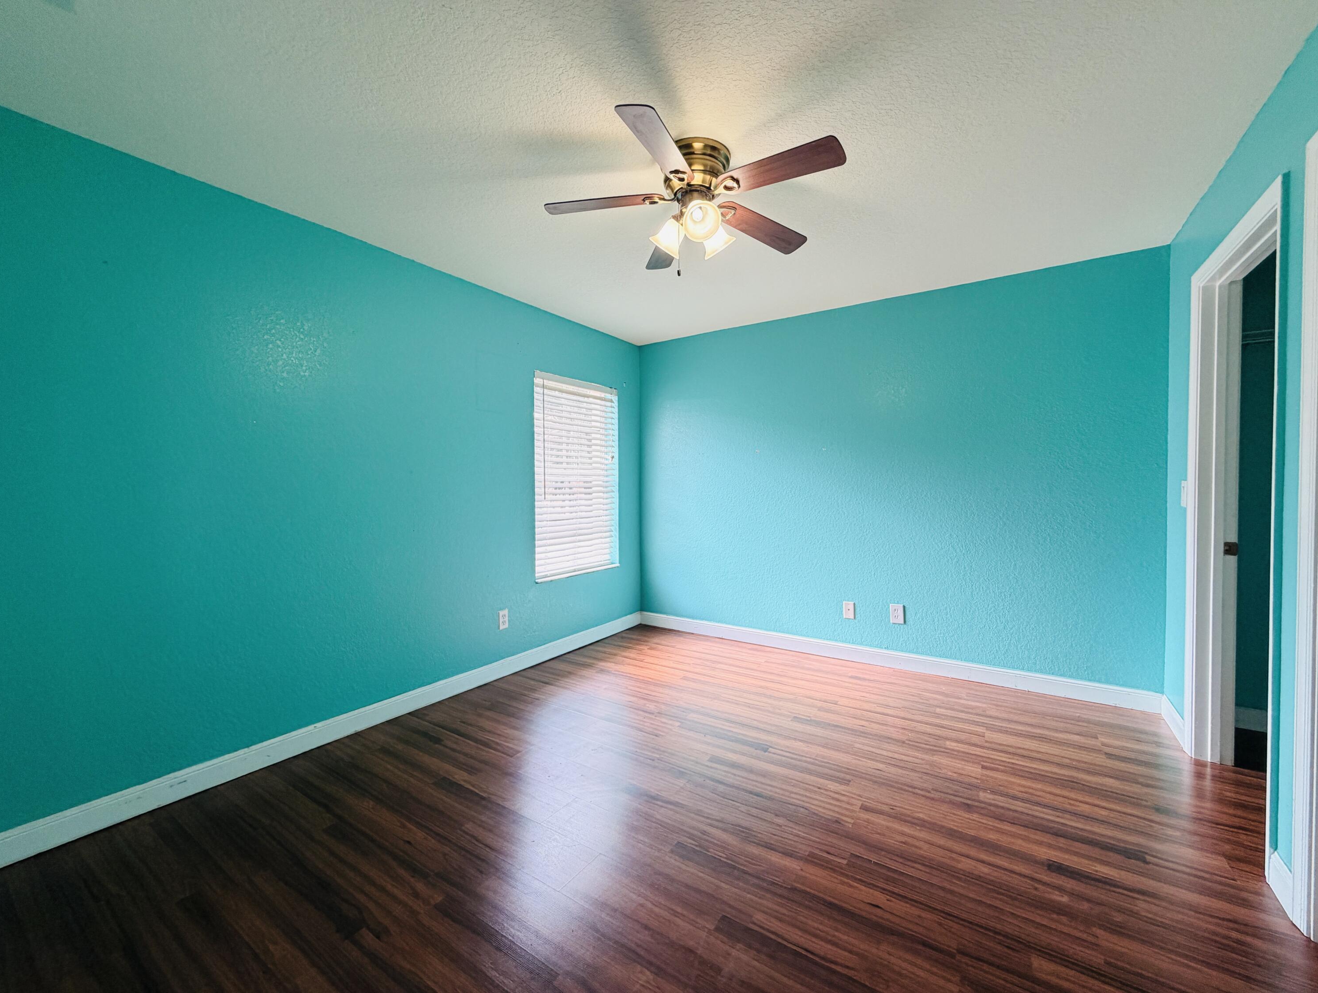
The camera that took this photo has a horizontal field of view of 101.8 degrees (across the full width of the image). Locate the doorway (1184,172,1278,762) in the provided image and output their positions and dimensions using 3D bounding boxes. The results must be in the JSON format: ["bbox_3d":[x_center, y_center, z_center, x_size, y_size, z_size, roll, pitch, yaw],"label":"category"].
[{"bbox_3d":[2.159,0.108,1.955,0.145,2.128,0.969,1,2,34],"label":"doorway"}]

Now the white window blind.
[{"bbox_3d":[-0.618,-0.156,4.031,0.075,1.420,0.895,1,2,34],"label":"white window blind"}]

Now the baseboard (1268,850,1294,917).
[{"bbox_3d":[1.792,1.128,1.541,0.018,0.112,0.171,1,2,34],"label":"baseboard"}]

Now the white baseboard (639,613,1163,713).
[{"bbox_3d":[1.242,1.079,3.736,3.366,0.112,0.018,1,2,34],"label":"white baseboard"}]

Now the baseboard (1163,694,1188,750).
[{"bbox_3d":[2.505,1.100,2.612,0.018,0.112,0.474,1,2,34],"label":"baseboard"}]

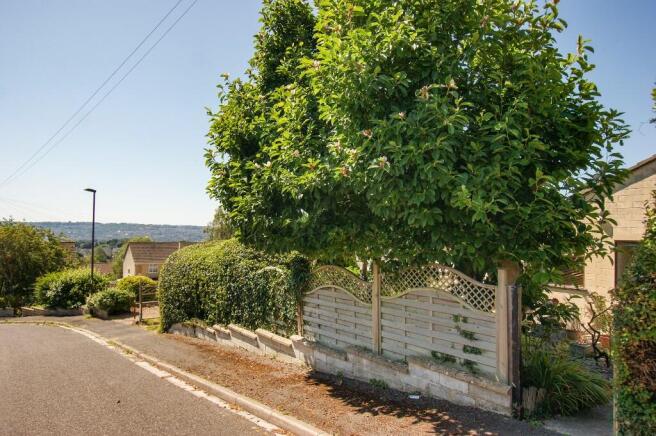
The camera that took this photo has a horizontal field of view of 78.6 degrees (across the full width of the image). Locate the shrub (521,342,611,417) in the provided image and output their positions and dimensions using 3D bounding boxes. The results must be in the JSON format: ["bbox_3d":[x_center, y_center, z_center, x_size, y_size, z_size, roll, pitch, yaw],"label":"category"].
[{"bbox_3d":[2.817,1.856,4.750,0.950,0.700,0.880,-1,-2,37],"label":"shrub"}]

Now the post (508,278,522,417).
[{"bbox_3d":[2.069,1.446,4.420,0.105,1.440,0.105,1,-2,-43],"label":"post"}]

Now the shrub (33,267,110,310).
[{"bbox_3d":[-11.122,3.106,17.400,2.800,1.650,2.000,0,-1,-6],"label":"shrub"}]

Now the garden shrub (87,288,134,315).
[{"bbox_3d":[-8.452,3.272,15.600,1.650,0.980,1.350,-1,-2,37],"label":"garden shrub"}]

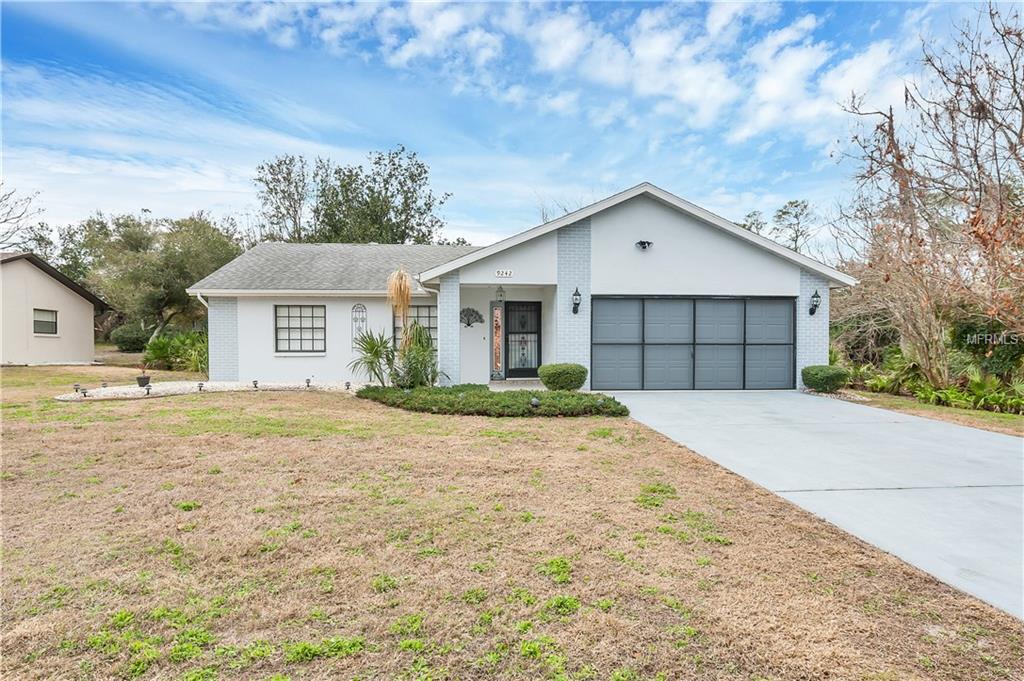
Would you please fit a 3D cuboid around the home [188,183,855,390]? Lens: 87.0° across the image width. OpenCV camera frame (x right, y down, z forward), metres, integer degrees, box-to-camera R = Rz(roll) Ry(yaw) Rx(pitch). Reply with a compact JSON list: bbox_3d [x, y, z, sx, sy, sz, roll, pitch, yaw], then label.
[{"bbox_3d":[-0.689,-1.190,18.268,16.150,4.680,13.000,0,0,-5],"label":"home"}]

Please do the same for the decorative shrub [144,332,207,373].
[{"bbox_3d":[-12.850,0.420,20.800,2.700,1.600,2.200,0,0,-5],"label":"decorative shrub"}]

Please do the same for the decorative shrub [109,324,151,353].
[{"bbox_3d":[-28.900,-0.150,41.000,3.200,2.150,2.900,0,0,-5],"label":"decorative shrub"}]

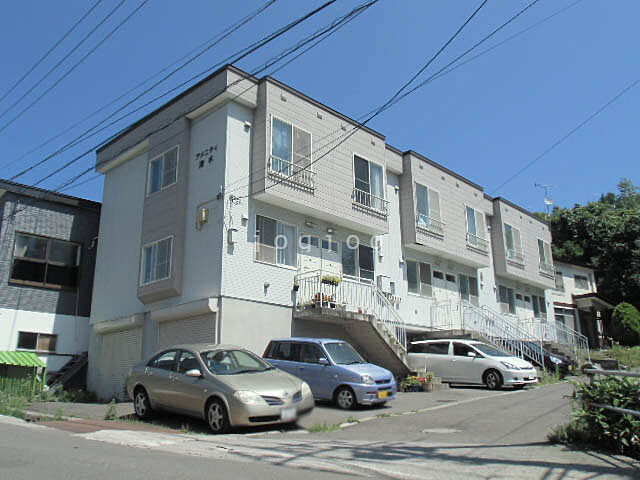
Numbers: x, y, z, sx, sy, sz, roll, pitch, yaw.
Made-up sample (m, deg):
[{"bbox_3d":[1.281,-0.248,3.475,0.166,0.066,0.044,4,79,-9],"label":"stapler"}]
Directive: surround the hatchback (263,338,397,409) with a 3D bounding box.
[{"bbox_3d":[0.188,3.199,13.521,3.400,1.560,1.480,-10,-16,38],"label":"hatchback"}]

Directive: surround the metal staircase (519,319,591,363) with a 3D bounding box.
[{"bbox_3d":[11.148,4.807,26.416,2.200,2.180,2.600,-15,-21,42],"label":"metal staircase"}]

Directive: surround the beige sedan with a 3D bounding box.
[{"bbox_3d":[-2.070,2.824,10.888,1.770,1.480,4.570,12,-18,-44],"label":"beige sedan"}]

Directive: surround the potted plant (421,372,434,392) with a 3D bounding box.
[{"bbox_3d":[3.429,4.545,17.694,0.340,0.600,0.360,-1,-16,0],"label":"potted plant"}]

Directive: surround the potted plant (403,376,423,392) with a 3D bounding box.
[{"bbox_3d":[2.851,4.453,17.095,0.380,0.470,0.480,-15,-21,42],"label":"potted plant"}]

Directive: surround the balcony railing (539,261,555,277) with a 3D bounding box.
[{"bbox_3d":[11.800,1.555,28.763,0.250,0.540,1.800,-15,-21,42],"label":"balcony railing"}]

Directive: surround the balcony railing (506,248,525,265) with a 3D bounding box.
[{"bbox_3d":[9.303,0.876,26.261,0.250,0.540,1.800,-15,-21,42],"label":"balcony railing"}]

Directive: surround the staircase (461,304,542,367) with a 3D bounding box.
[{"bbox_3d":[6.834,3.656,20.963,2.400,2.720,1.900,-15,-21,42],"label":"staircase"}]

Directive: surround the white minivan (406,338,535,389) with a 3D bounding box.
[{"bbox_3d":[5.237,4.298,19.309,1.710,1.590,4.550,11,-18,-39],"label":"white minivan"}]

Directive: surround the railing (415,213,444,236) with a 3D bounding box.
[{"bbox_3d":[4.258,-0.497,21.209,0.250,0.540,1.800,-15,-21,42],"label":"railing"}]

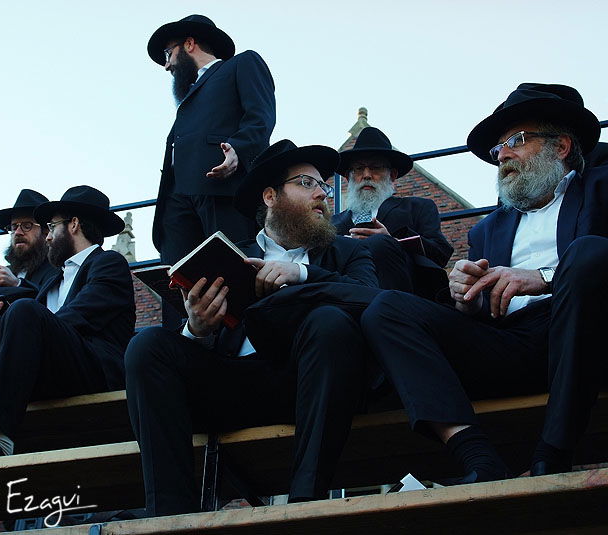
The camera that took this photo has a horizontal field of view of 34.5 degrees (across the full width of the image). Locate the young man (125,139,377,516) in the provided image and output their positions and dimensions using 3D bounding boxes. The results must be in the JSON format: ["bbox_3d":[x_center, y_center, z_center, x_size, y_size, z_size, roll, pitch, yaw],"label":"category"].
[{"bbox_3d":[-0.038,0.180,3.038,0.680,1.286,0.800,-15,-29,23],"label":"young man"}]

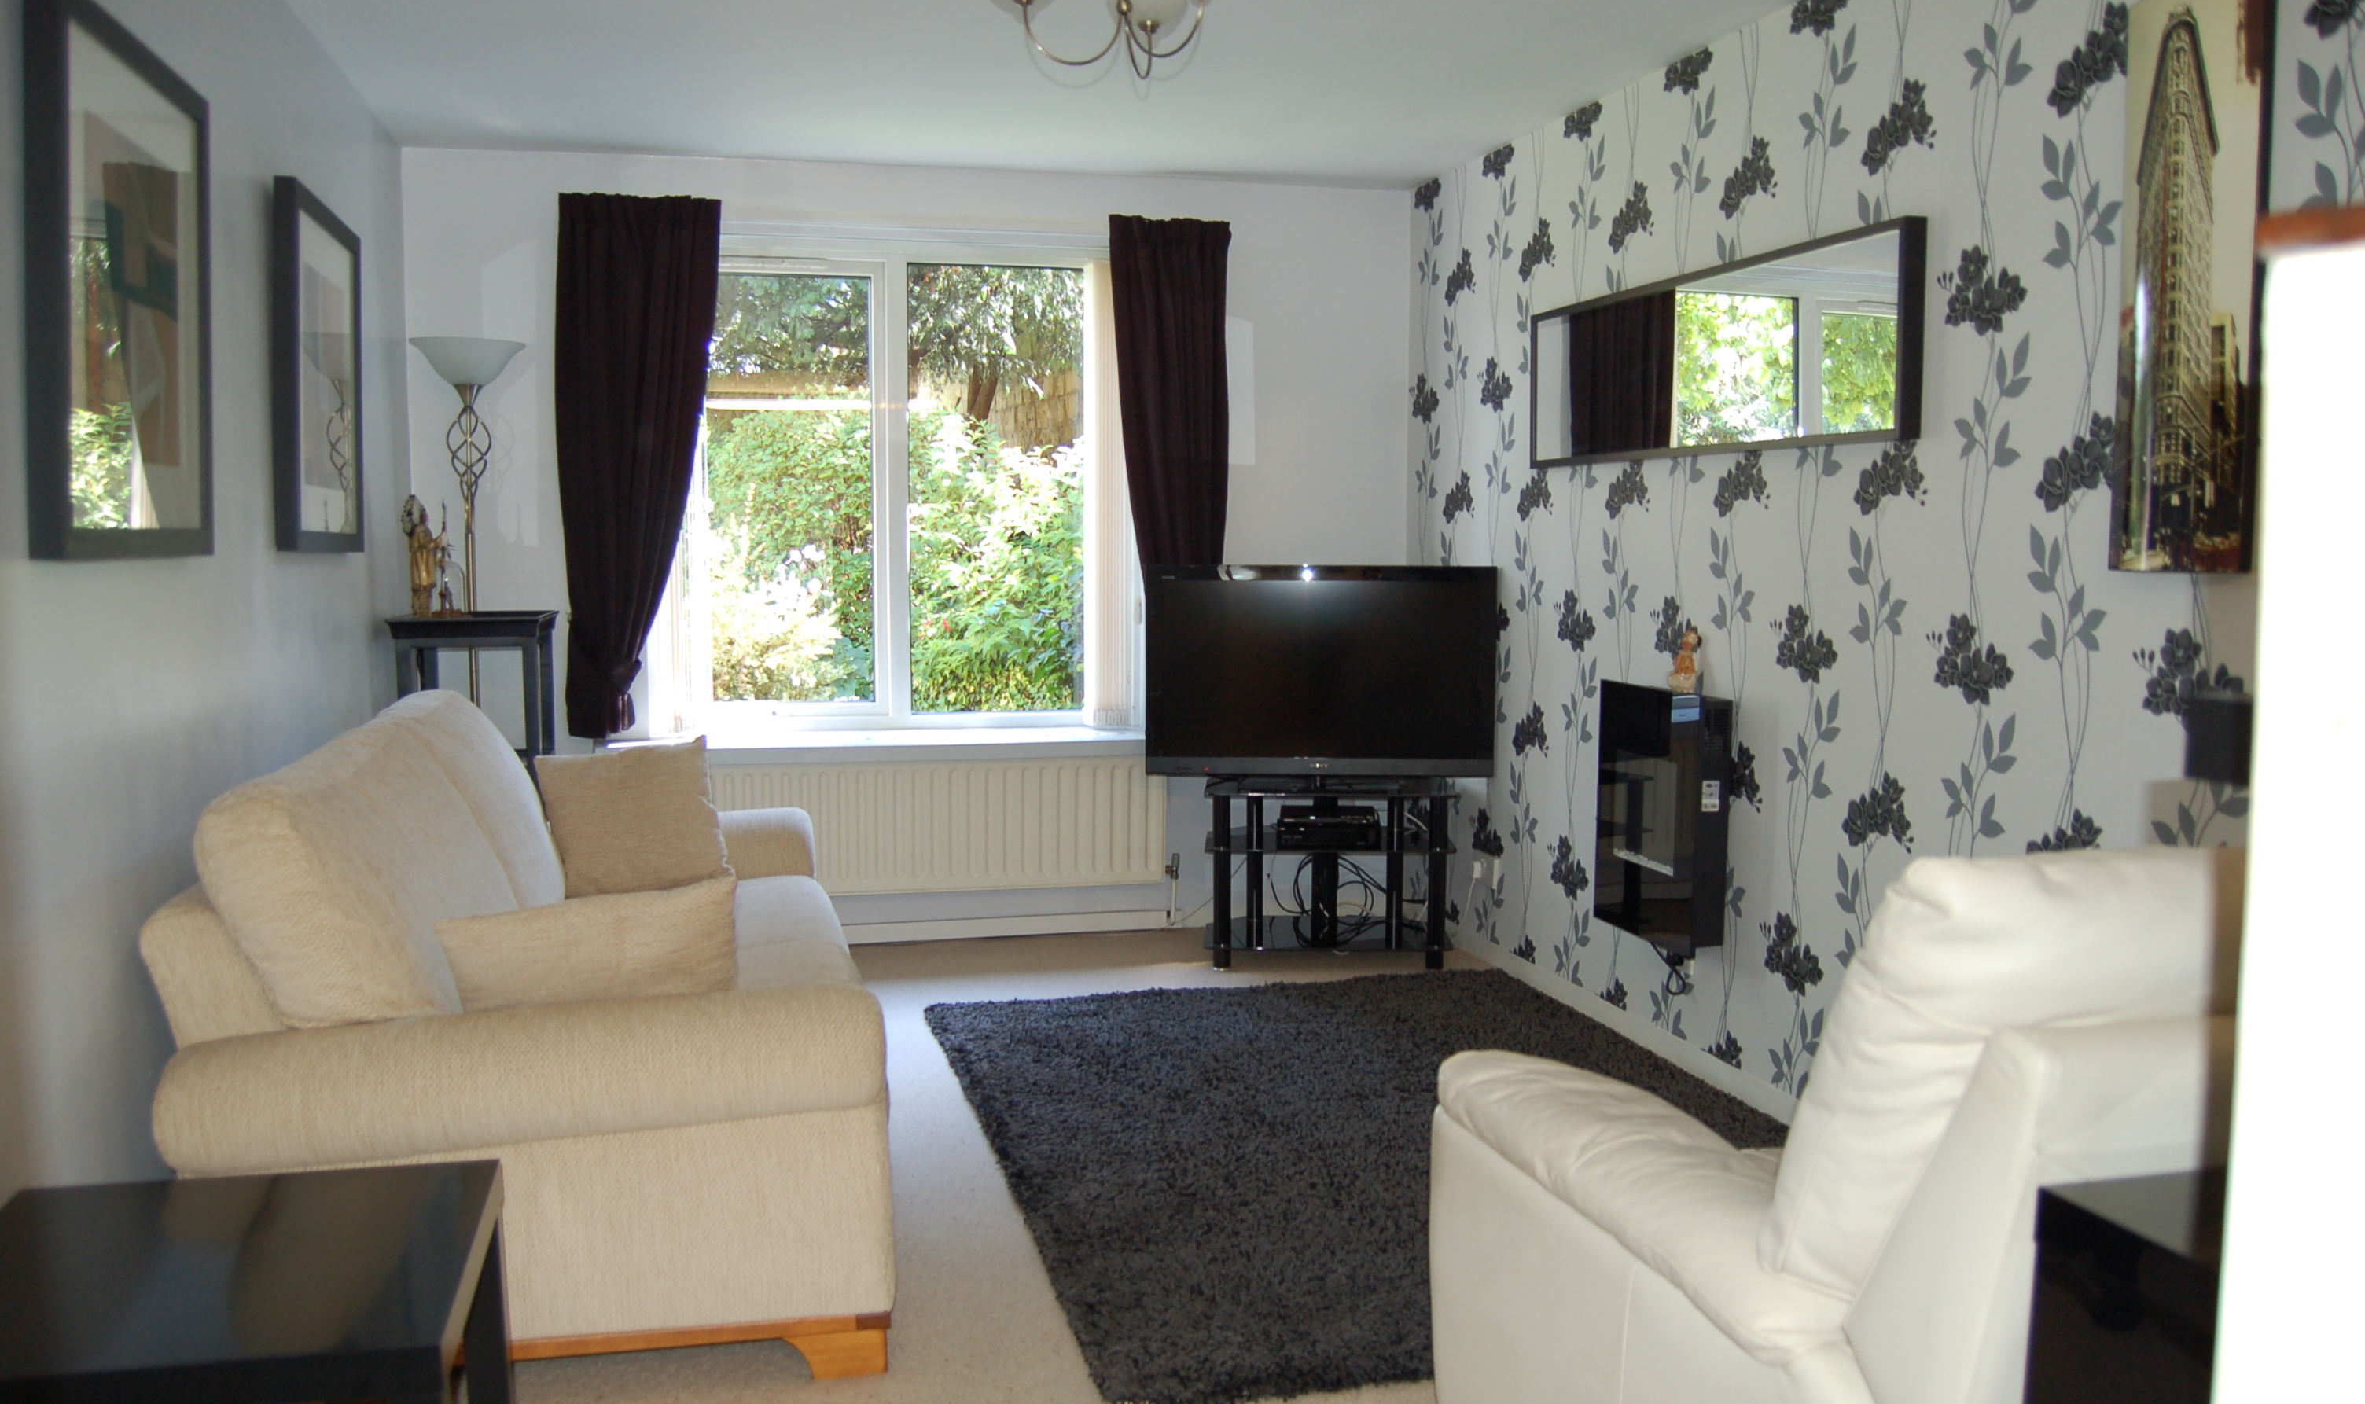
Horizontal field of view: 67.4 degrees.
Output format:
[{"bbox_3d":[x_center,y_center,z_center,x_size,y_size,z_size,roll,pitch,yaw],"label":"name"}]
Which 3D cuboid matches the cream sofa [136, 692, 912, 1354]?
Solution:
[{"bbox_3d":[-1.167,0.485,3.422,1.020,0.911,2.020,-1,5,-15],"label":"cream sofa"}]

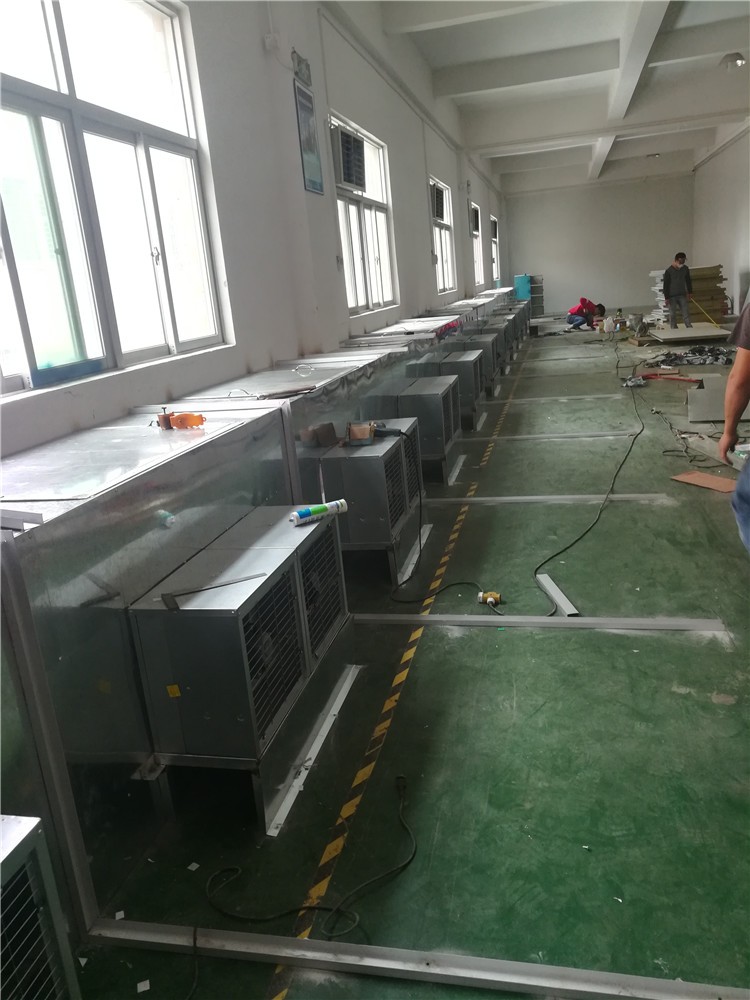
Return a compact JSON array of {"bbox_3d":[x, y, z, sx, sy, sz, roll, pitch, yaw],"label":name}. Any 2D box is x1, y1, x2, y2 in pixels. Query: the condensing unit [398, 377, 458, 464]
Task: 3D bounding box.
[{"bbox_3d":[0.497,-0.596,6.356,0.355,0.745,1.020,-1,17,14],"label":"condensing unit"}]

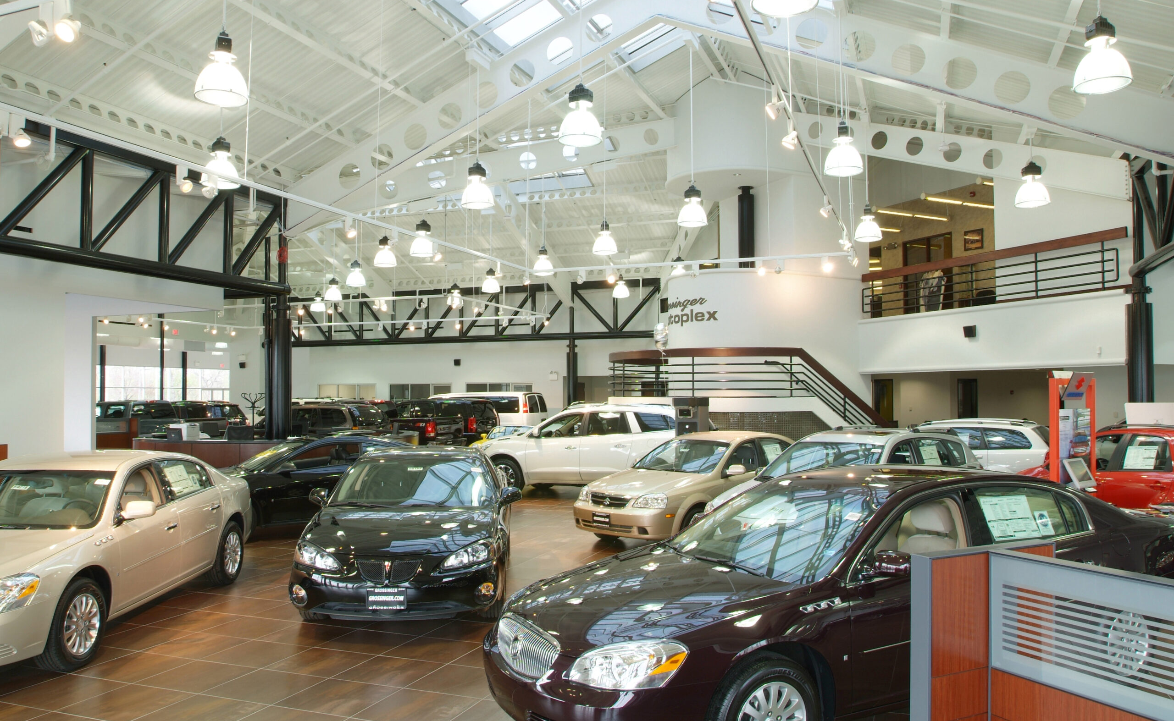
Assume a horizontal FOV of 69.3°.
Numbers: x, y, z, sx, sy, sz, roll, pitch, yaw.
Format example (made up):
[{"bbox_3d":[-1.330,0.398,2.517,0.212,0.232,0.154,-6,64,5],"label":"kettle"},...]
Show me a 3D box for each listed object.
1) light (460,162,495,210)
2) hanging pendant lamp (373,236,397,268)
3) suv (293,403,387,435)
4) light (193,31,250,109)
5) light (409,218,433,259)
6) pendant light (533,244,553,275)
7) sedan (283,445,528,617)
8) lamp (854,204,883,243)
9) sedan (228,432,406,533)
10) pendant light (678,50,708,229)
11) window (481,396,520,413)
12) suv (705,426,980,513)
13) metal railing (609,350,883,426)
[{"bbox_3d":[-1.911,-3.116,14.916,0.575,0.765,0.575,0,-3,0],"label":"light"},{"bbox_3d":[-5.160,-2.812,21.734,0.575,0.765,0.575,0,-3,0],"label":"hanging pendant lamp"},{"bbox_3d":[-8.297,2.219,25.085,4.870,1.840,1.900,-1,-3,23],"label":"suv"},{"bbox_3d":[-4.193,-3.391,9.765,0.575,0.765,0.575,0,-3,0],"label":"light"},{"bbox_3d":[-3.641,-2.689,18.700,0.570,0.870,0.570,0,-2,0],"label":"light"},{"bbox_3d":[-1.190,-2.789,23.451,0.575,0.765,0.575,0,-3,0],"label":"pendant light"},{"bbox_3d":[-1.759,1.671,9.131,1.920,1.430,5.000,0,-3,-5],"label":"sedan"},{"bbox_3d":[6.000,-2.964,18.148,0.575,0.765,0.575,0,-3,0],"label":"lamp"},{"bbox_3d":[-4.249,1.921,13.481,4.800,1.440,1.830,2,-3,-33],"label":"sedan"},{"bbox_3d":[2.022,-4.230,16.200,0.570,3.430,0.570,0,-2,0],"label":"pendant light"},{"bbox_3d":[-2.992,1.521,29.300,1.600,0.580,0.060,-1,-3,30],"label":"window"},{"bbox_3d":[3.331,1.621,10.465,4.420,1.610,1.820,2,-3,-43],"label":"suv"},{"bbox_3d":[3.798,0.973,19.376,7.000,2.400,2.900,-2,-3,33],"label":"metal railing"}]

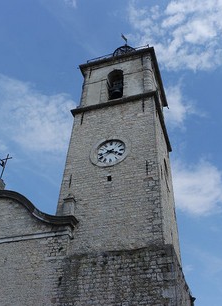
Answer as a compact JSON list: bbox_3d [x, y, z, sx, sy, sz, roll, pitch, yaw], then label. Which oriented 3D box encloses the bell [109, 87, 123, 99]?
[{"bbox_3d":[0.407,-4.234,21.399,0.900,0.825,0.900,-10,-42,15],"label":"bell"}]

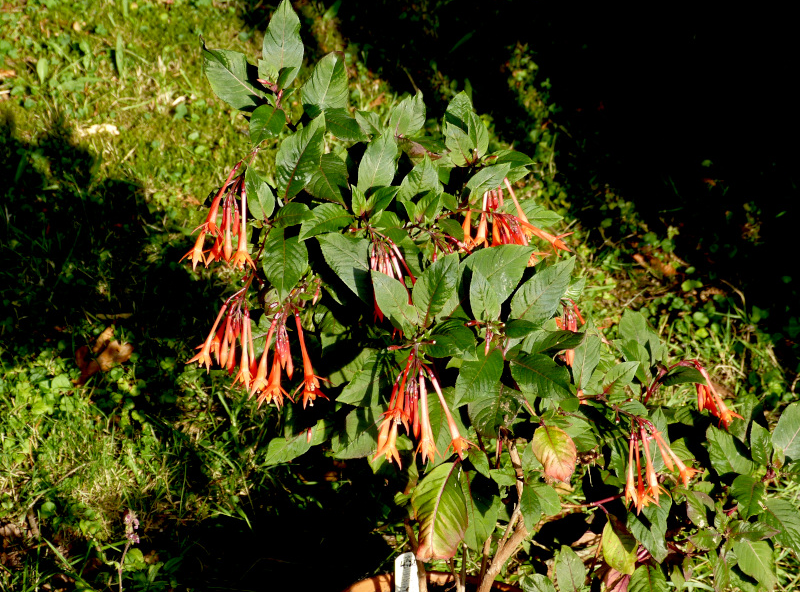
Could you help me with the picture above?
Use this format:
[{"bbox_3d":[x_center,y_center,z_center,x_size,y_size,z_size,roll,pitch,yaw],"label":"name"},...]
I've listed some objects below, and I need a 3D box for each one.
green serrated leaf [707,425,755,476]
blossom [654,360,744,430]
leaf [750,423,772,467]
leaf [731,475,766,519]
[{"bbox_3d":[0.279,0.130,2.220,0.032,0.016,0.053,-25,69,-18],"label":"green serrated leaf"},{"bbox_3d":[0.250,0.083,2.200,0.073,0.048,0.036,0,28,0],"label":"blossom"},{"bbox_3d":[0.295,0.120,2.150,0.019,0.038,0.008,-16,-11,-7],"label":"leaf"},{"bbox_3d":[0.291,0.167,2.200,0.030,0.016,0.038,11,63,-1],"label":"leaf"}]

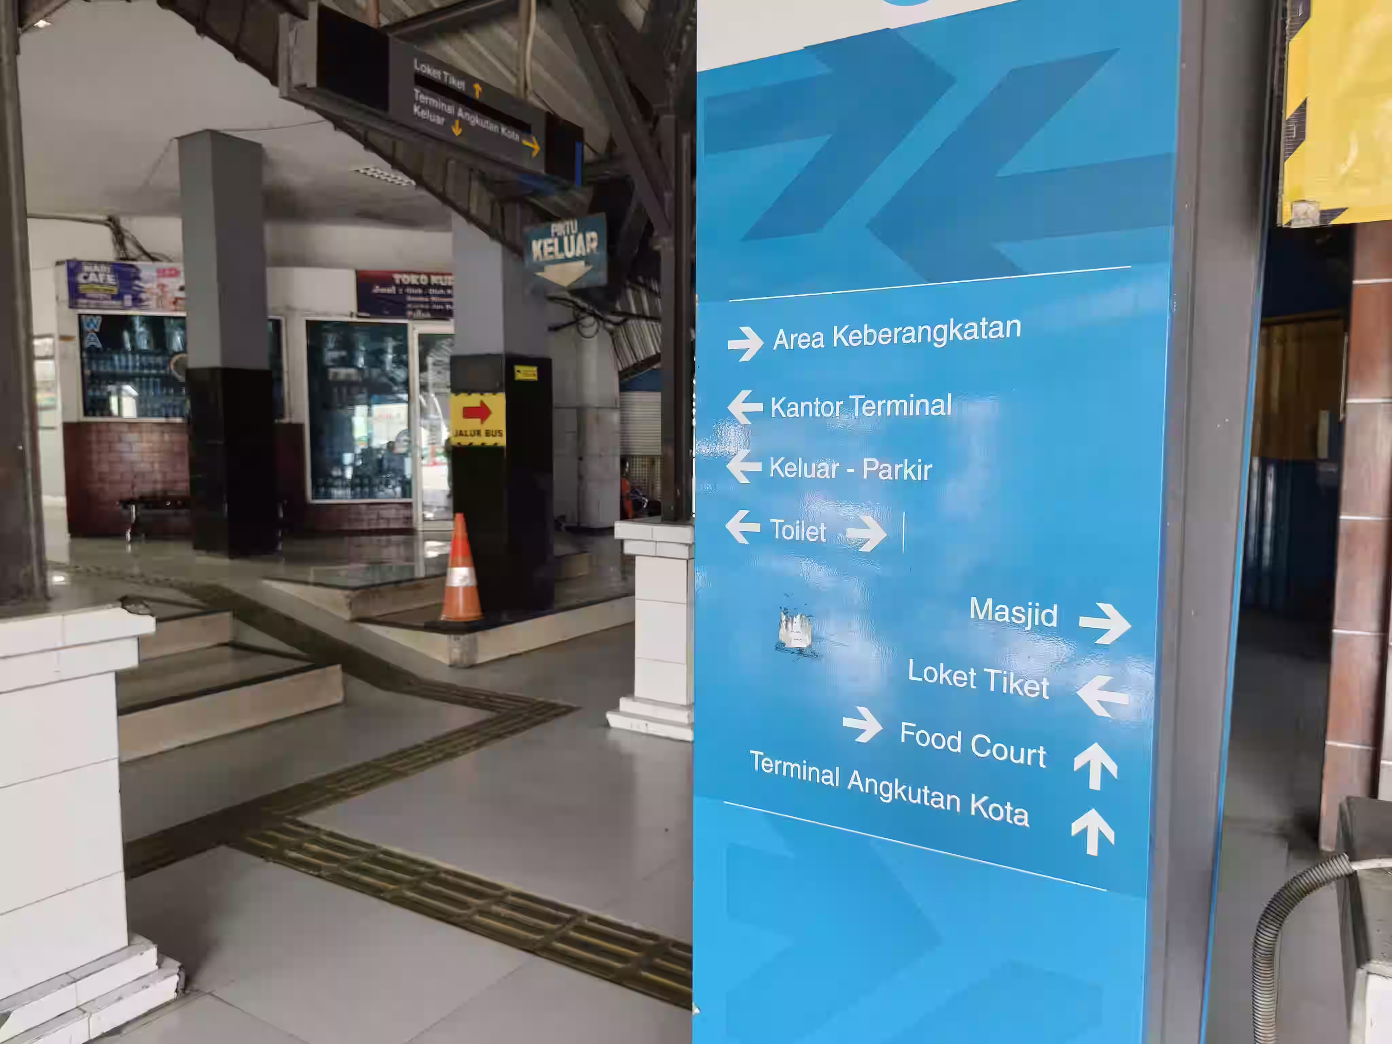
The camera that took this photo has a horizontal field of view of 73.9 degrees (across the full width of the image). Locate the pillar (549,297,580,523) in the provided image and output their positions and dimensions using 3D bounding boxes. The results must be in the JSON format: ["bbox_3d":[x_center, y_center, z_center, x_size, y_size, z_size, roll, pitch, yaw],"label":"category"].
[{"bbox_3d":[-1.872,-1.501,14.004,0.600,3.300,0.600,3,5,31],"label":"pillar"}]

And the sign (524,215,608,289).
[{"bbox_3d":[-0.745,-1.536,5.300,0.590,0.410,0.040,3,5,31],"label":"sign"}]

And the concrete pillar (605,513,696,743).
[{"bbox_3d":[-0.098,0.519,4.788,0.520,1.045,0.520,3,5,31],"label":"concrete pillar"}]

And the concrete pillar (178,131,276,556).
[{"bbox_3d":[-4.298,-1.573,8.564,0.530,3.750,0.530,3,5,31],"label":"concrete pillar"}]

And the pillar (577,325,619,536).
[{"bbox_3d":[-1.438,-1.414,13.514,0.600,3.200,0.600,3,5,31],"label":"pillar"}]

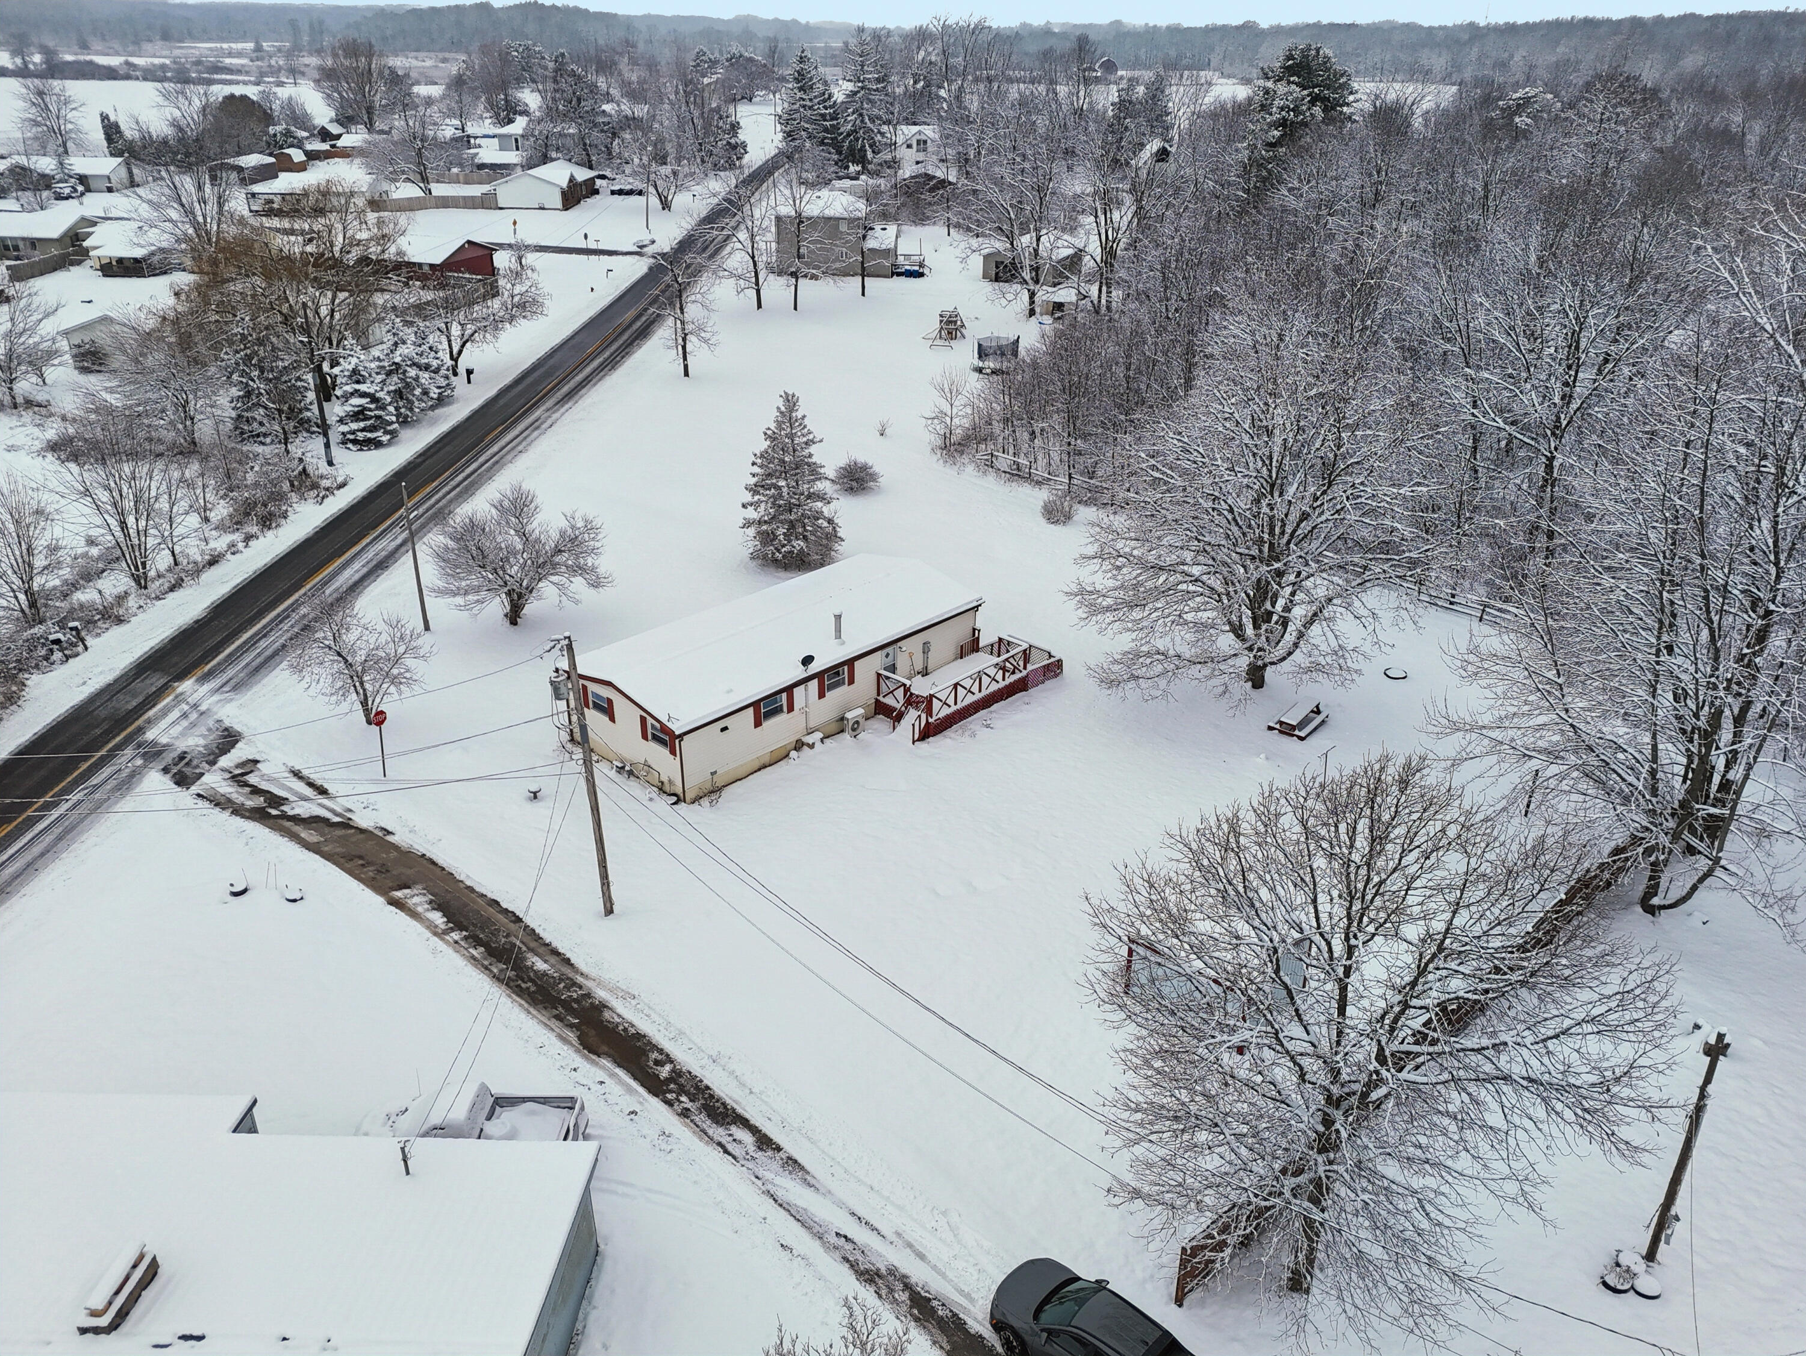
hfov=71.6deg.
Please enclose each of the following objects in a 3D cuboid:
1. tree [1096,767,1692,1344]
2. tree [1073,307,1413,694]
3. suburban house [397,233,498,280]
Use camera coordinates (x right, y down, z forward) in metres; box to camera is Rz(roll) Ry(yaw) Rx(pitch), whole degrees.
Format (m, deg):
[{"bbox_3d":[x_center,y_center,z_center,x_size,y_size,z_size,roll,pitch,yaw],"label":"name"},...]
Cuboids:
[{"bbox_3d":[8.944,7.974,25.137,10.400,13.200,10.400,0,28,0],"label":"tree"},{"bbox_3d":[13.851,-6.039,49.324,14.000,14.600,14.000,0,27,0],"label":"tree"},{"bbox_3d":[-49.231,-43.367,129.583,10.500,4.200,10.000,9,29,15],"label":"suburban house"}]

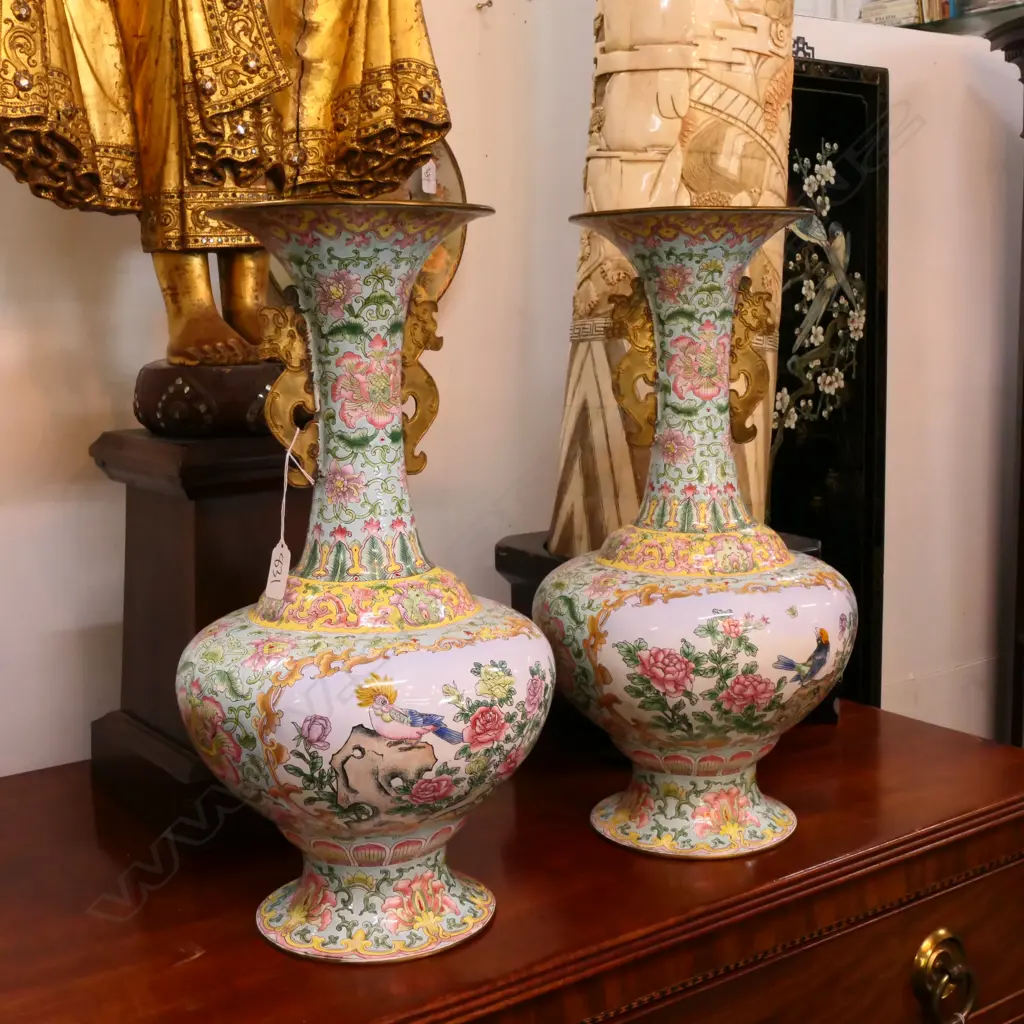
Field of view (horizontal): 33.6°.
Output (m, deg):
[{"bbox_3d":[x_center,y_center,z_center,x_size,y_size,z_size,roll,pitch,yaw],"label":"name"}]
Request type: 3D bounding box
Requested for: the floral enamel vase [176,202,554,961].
[{"bbox_3d":[-0.099,0.041,1.149,0.255,0.485,0.255,-1,9,0],"label":"floral enamel vase"}]

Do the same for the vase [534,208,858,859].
[{"bbox_3d":[0.142,0.009,1.329,0.255,0.485,0.255,-1,9,0],"label":"vase"}]

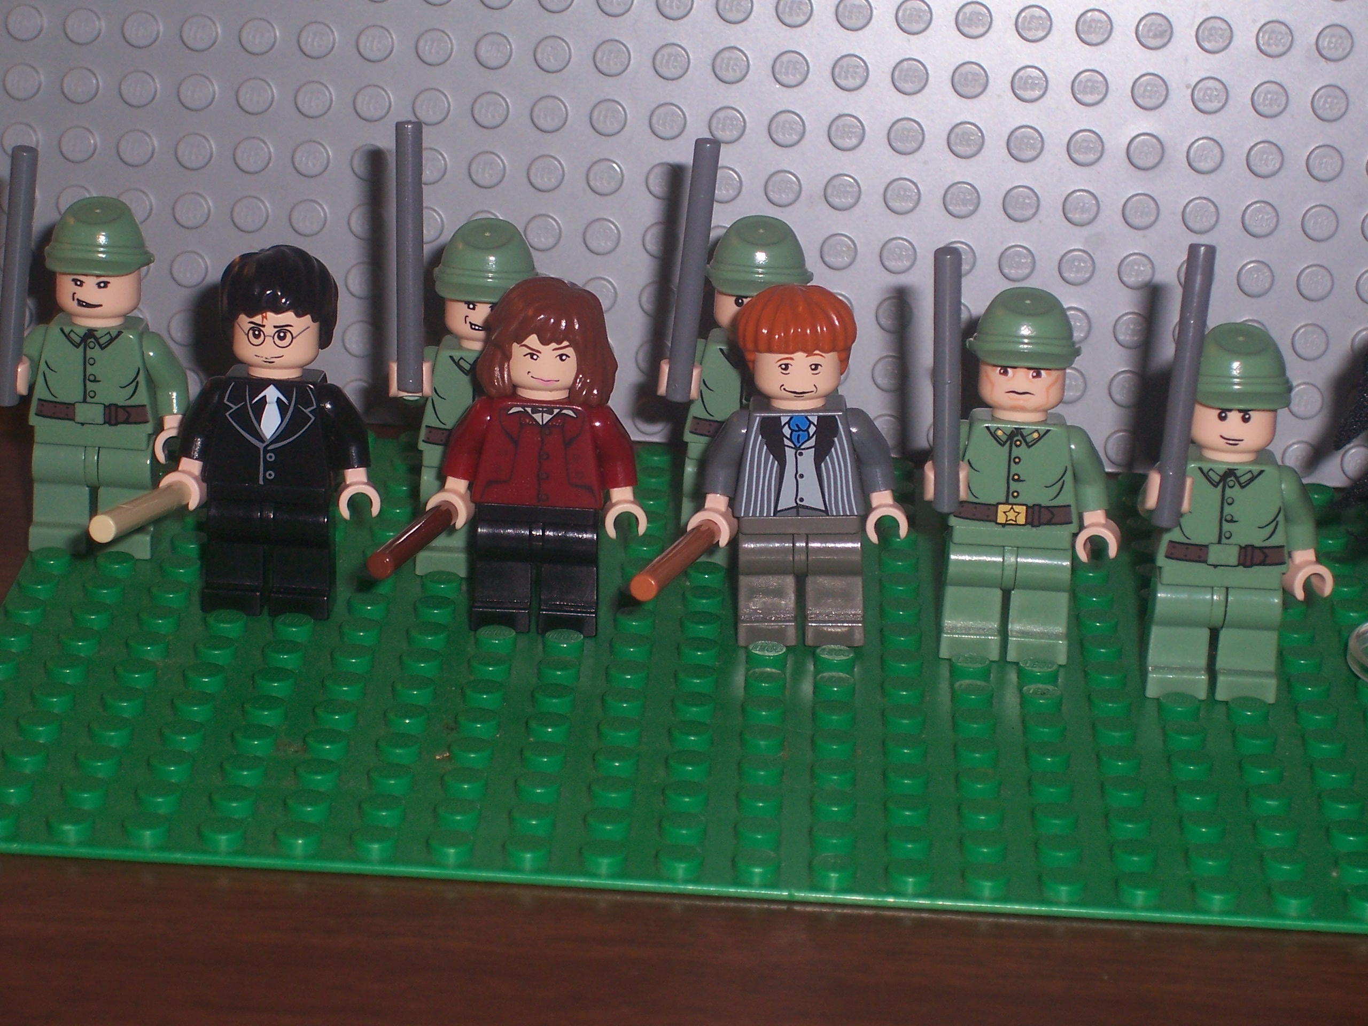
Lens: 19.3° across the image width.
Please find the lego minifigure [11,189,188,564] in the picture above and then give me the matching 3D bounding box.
[{"bbox_3d":[-0.071,-0.016,0.490,0.024,0.044,0.020,3,21,1],"label":"lego minifigure"}]

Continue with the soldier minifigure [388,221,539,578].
[{"bbox_3d":[-0.024,-0.013,0.490,0.024,0.044,0.020,3,21,1],"label":"soldier minifigure"}]

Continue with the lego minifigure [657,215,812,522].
[{"bbox_3d":[0.009,-0.014,0.496,0.024,0.044,0.020,3,21,1],"label":"lego minifigure"}]

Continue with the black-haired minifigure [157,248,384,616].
[{"bbox_3d":[-0.048,-0.009,0.477,0.025,0.045,0.015,3,21,1],"label":"black-haired minifigure"}]

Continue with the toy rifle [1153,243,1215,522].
[{"bbox_3d":[0.056,-0.014,0.454,0.003,0.032,0.003,6,11,0],"label":"toy rifle"}]

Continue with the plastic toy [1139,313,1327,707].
[{"bbox_3d":[0.063,0.001,0.465,0.024,0.044,0.020,3,21,1],"label":"plastic toy"}]

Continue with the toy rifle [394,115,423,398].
[{"bbox_3d":[-0.032,-0.030,0.477,0.003,0.032,0.003,1,14,2],"label":"toy rifle"}]

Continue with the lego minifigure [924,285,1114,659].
[{"bbox_3d":[0.040,-0.003,0.473,0.024,0.044,0.020,3,21,1],"label":"lego minifigure"}]

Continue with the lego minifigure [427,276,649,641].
[{"bbox_3d":[-0.017,-0.007,0.477,0.025,0.043,0.015,3,21,1],"label":"lego minifigure"}]

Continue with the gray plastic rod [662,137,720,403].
[{"bbox_3d":[0.001,-0.029,0.483,0.003,0.032,0.003,7,19,0],"label":"gray plastic rod"}]

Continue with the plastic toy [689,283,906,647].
[{"bbox_3d":[0.013,-0.005,0.476,0.025,0.044,0.015,-1,21,3],"label":"plastic toy"}]

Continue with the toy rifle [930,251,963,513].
[{"bbox_3d":[0.030,-0.015,0.460,0.003,0.032,0.003,0,26,2],"label":"toy rifle"}]

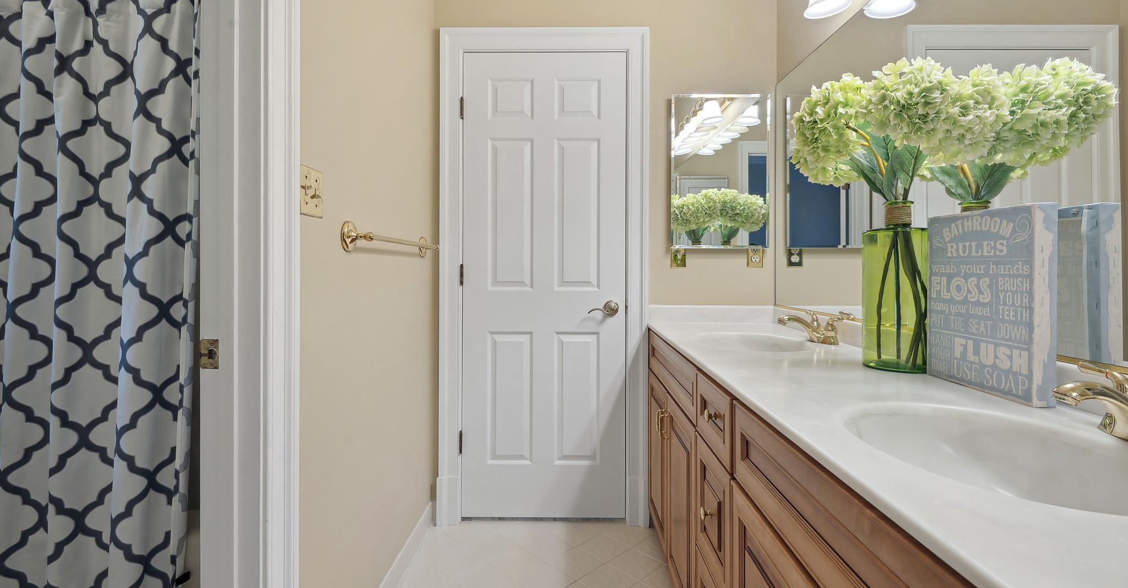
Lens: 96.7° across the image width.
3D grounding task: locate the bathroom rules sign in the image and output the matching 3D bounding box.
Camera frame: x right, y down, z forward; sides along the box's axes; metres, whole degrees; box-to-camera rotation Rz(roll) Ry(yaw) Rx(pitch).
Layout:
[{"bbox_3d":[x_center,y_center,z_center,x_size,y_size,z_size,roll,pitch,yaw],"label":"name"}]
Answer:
[{"bbox_3d":[0.847,0.013,1.012,0.038,0.356,0.279,0,1,3],"label":"bathroom rules sign"}]

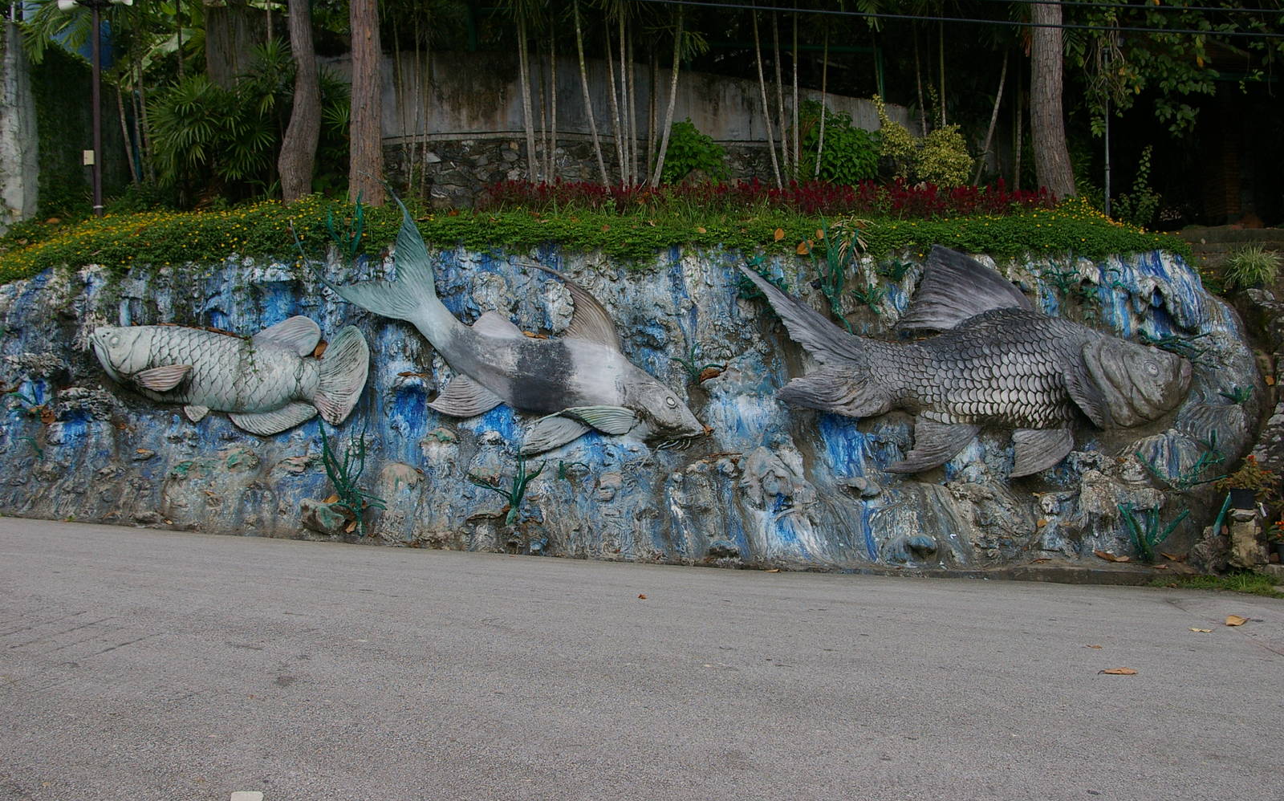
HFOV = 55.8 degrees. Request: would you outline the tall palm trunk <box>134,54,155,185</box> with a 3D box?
[{"bbox_3d":[-7.169,-4.042,17.500,0.094,1.893,0.072,-7,0,0],"label":"tall palm trunk"}]

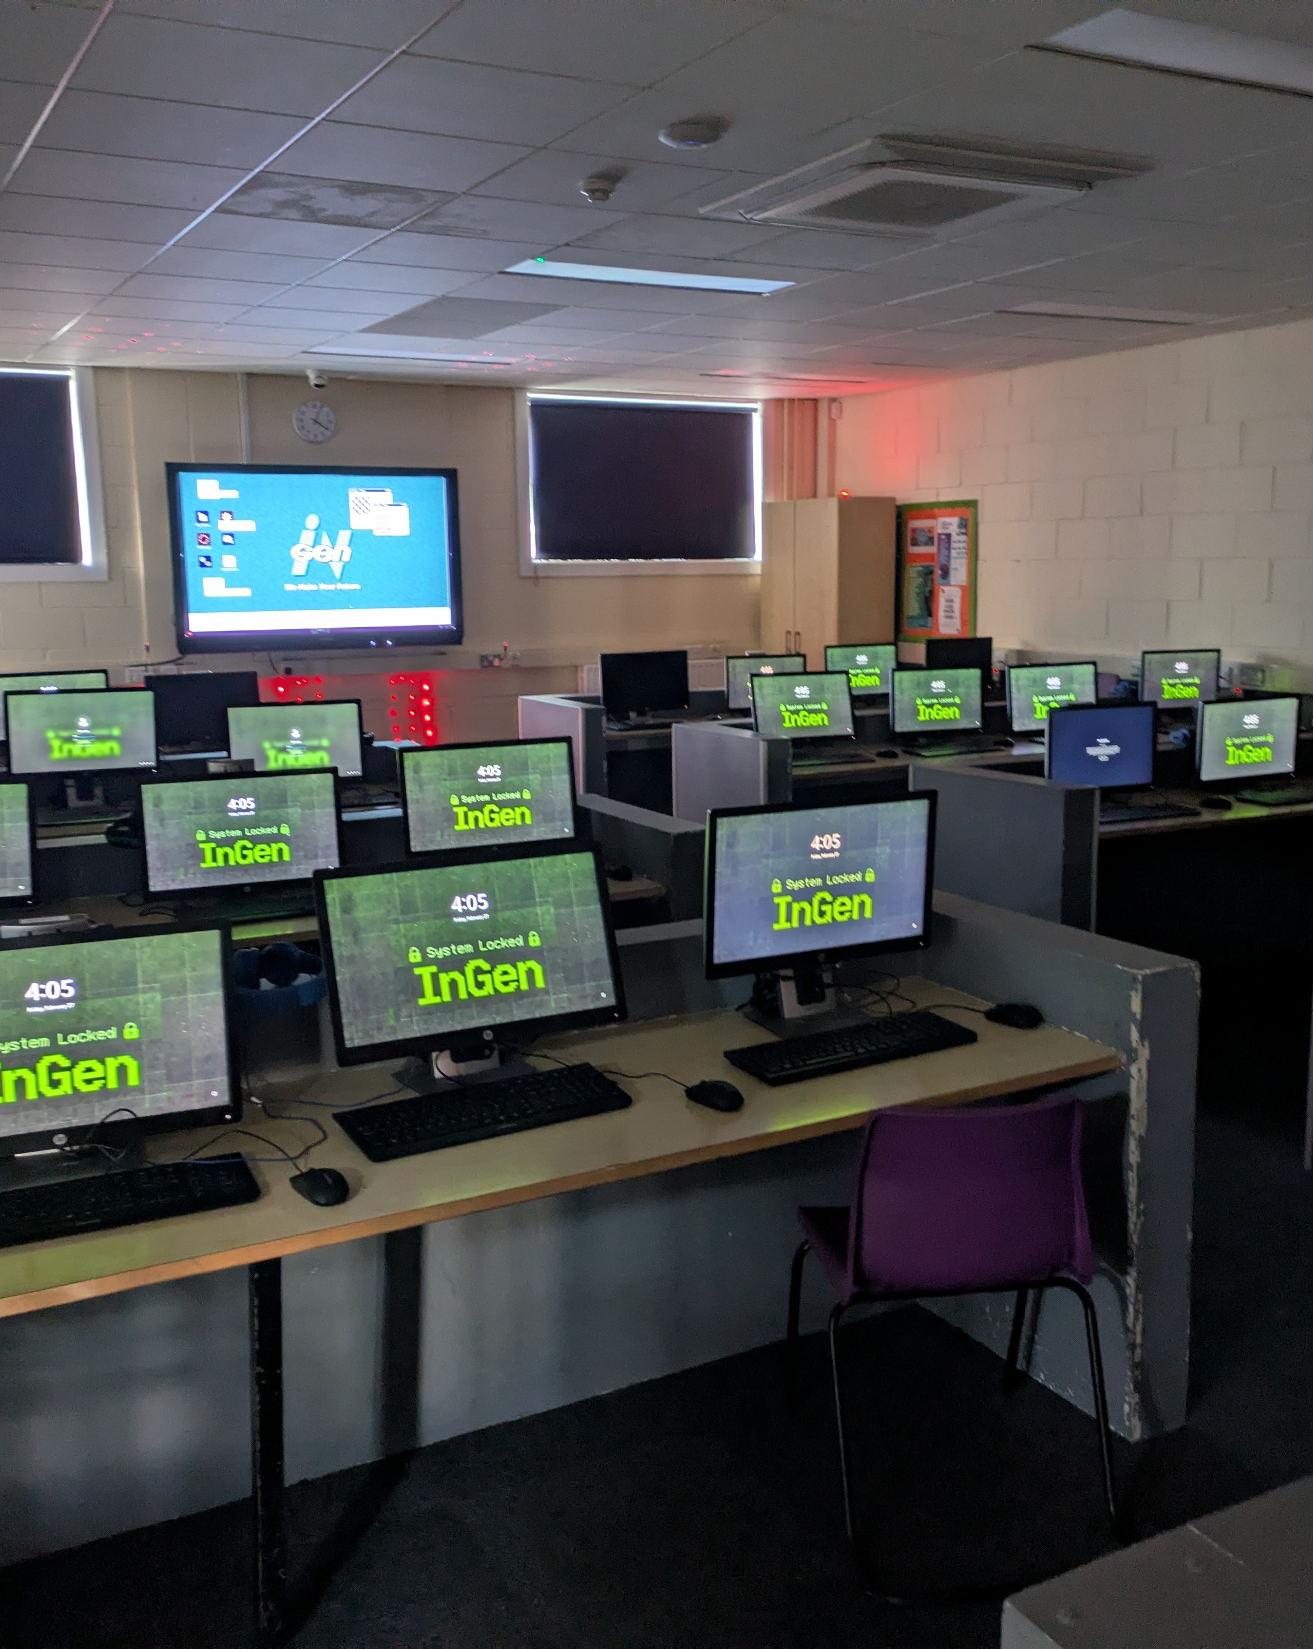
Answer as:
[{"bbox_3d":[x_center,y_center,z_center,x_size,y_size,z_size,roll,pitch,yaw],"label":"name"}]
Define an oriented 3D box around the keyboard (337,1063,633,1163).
[{"bbox_3d":[-0.266,0.452,2.516,0.457,0.030,0.150,-6,11,-32],"label":"keyboard"}]

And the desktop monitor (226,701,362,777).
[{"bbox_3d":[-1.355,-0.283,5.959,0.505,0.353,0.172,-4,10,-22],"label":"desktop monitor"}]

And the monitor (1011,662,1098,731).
[{"bbox_3d":[1.797,-0.570,7.212,0.530,0.325,0.060,-5,4,-27],"label":"monitor"}]

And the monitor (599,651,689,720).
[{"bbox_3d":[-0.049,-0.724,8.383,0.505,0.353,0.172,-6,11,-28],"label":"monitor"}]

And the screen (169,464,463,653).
[{"bbox_3d":[-2.039,-1.613,9.655,1.760,1.085,0.100,-6,11,-27],"label":"screen"}]

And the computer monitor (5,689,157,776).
[{"bbox_3d":[-2.030,-0.320,5.626,0.513,0.313,0.048,-4,3,-19],"label":"computer monitor"}]

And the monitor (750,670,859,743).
[{"bbox_3d":[0.638,-0.508,6.951,0.513,0.313,0.048,-5,1,-25],"label":"monitor"}]

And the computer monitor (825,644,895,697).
[{"bbox_3d":[1.171,-0.873,9.114,0.512,0.312,0.060,-5,7,-27],"label":"computer monitor"}]

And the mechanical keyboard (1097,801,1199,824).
[{"bbox_3d":[1.562,-0.036,5.187,0.455,0.030,0.148,-5,10,-24],"label":"mechanical keyboard"}]

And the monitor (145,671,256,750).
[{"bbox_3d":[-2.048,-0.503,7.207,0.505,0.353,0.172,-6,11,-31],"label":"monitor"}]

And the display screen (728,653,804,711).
[{"bbox_3d":[0.609,-0.780,8.827,0.512,0.312,0.060,-5,7,-26],"label":"display screen"}]

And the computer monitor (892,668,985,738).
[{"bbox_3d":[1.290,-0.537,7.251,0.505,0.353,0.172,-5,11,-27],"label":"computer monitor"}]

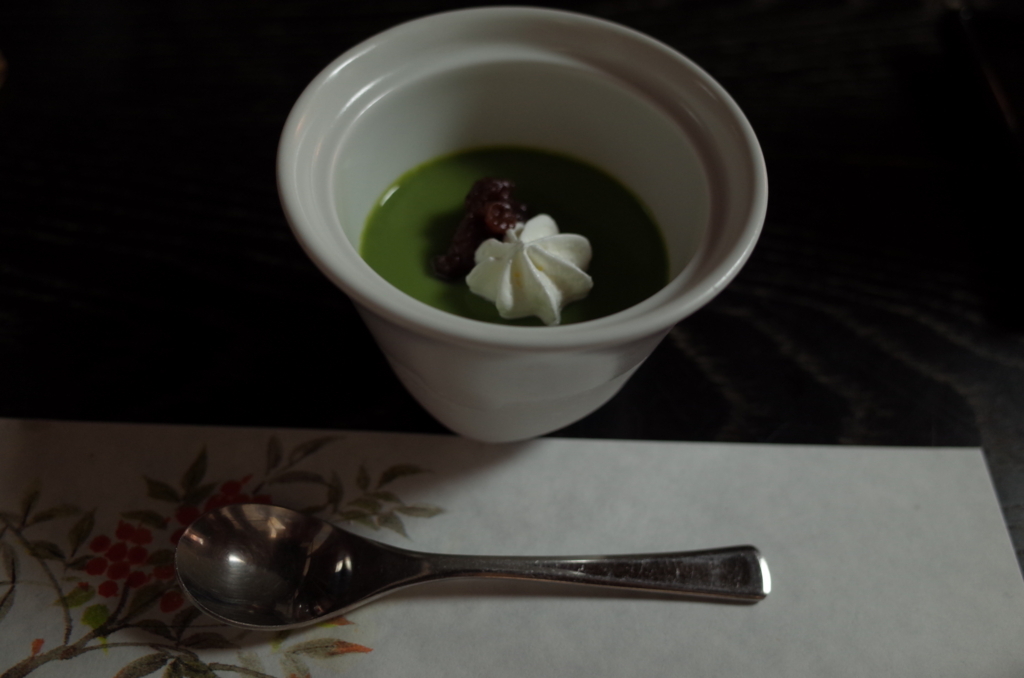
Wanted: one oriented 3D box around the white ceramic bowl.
[{"bbox_3d":[0.001,-0.019,0.186,0.097,0.069,0.097,2,56,-2],"label":"white ceramic bowl"}]

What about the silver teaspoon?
[{"bbox_3d":[-0.007,0.049,0.171,0.128,0.016,0.026,1,56,-3],"label":"silver teaspoon"}]

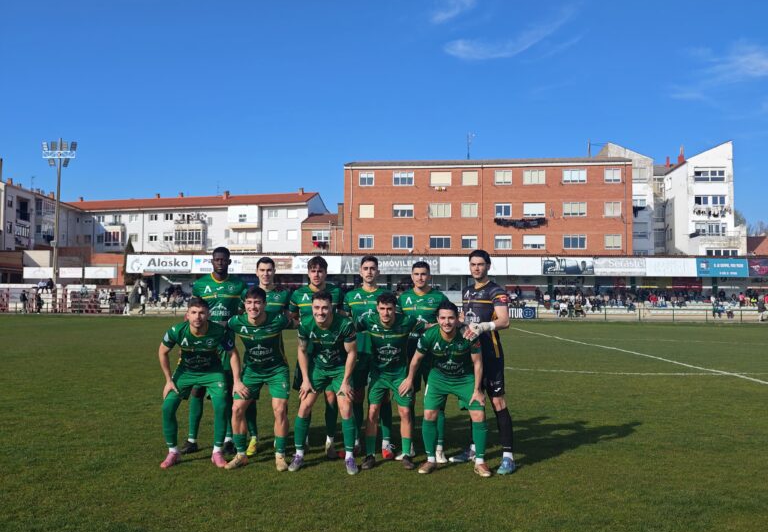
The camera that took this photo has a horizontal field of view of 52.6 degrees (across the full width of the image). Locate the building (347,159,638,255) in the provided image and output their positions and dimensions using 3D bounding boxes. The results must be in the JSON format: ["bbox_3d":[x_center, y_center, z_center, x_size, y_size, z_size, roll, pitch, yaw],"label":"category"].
[{"bbox_3d":[9.985,-2.767,76.199,26.000,14.500,11.000,0,-2,9],"label":"building"}]

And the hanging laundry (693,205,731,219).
[{"bbox_3d":[33.340,-5.524,79.000,3.750,1.350,0.550,0,-3,1],"label":"hanging laundry"}]

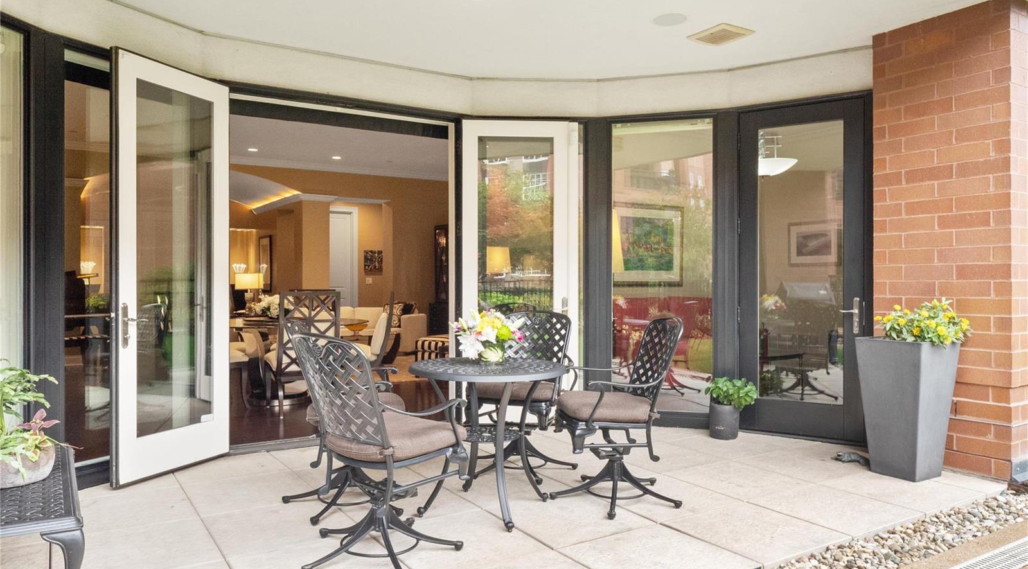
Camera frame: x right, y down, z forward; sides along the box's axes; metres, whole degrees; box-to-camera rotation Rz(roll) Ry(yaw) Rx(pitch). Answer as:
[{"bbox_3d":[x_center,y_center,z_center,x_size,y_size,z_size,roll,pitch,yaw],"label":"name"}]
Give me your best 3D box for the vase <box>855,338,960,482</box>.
[{"bbox_3d":[2.335,0.725,4.415,0.410,0.800,0.410,0,0,-32],"label":"vase"}]

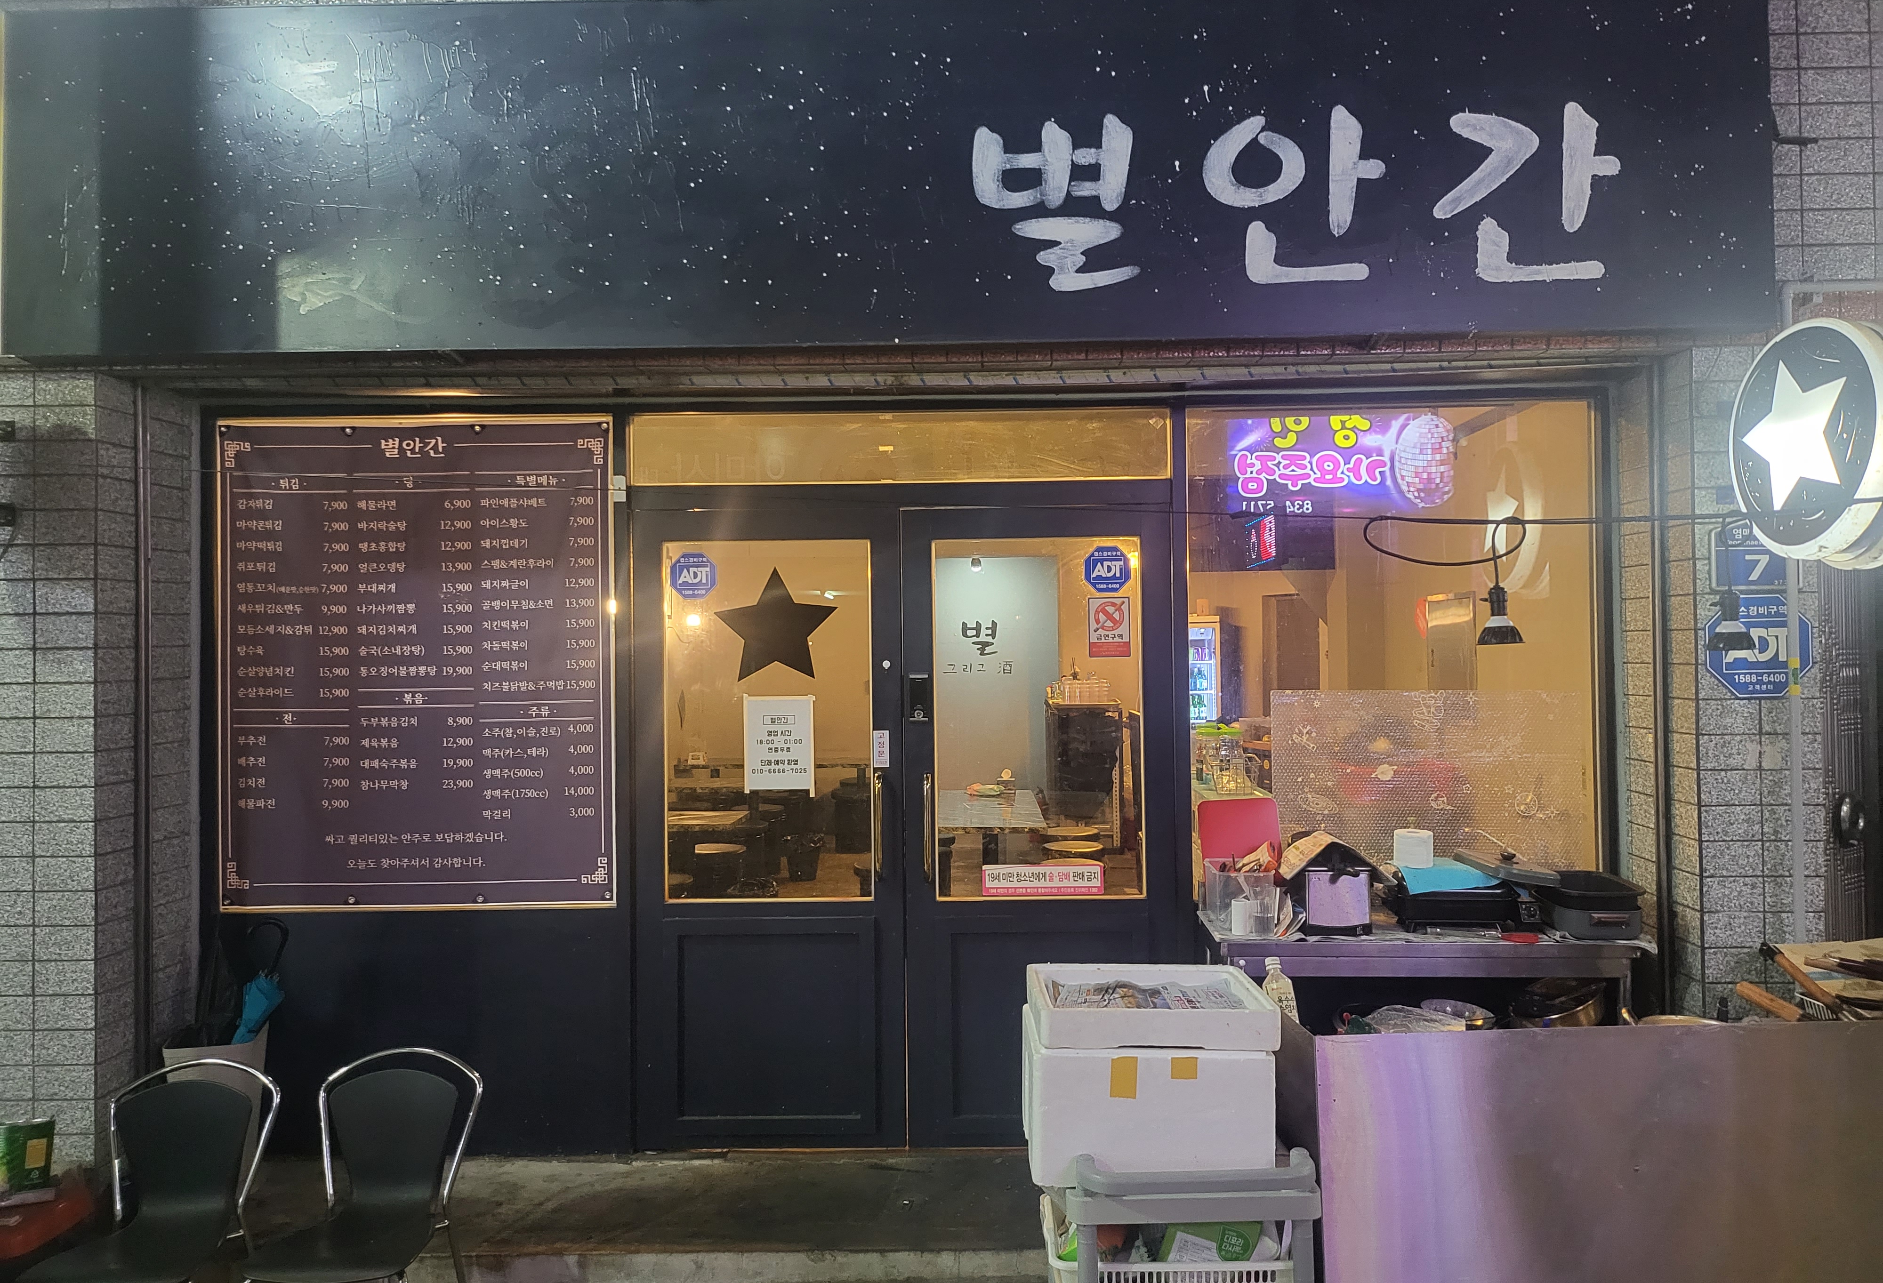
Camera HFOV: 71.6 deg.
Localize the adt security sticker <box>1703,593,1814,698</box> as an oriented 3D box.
[{"bbox_3d":[2.277,0.011,3.648,0.296,0.291,0.020,-1,-1,1],"label":"adt security sticker"}]

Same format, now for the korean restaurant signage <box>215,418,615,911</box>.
[{"bbox_3d":[-1.669,0.068,4.167,1.266,1.567,0.030,-1,-1,1],"label":"korean restaurant signage"}]

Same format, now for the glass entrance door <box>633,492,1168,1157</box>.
[{"bbox_3d":[-0.122,0.589,4.216,1.742,2.068,0.060,-1,-1,1],"label":"glass entrance door"}]

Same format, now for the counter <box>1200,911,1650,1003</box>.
[{"bbox_3d":[1.365,1.223,3.869,1.144,0.768,0.500,-1,-1,1],"label":"counter"}]

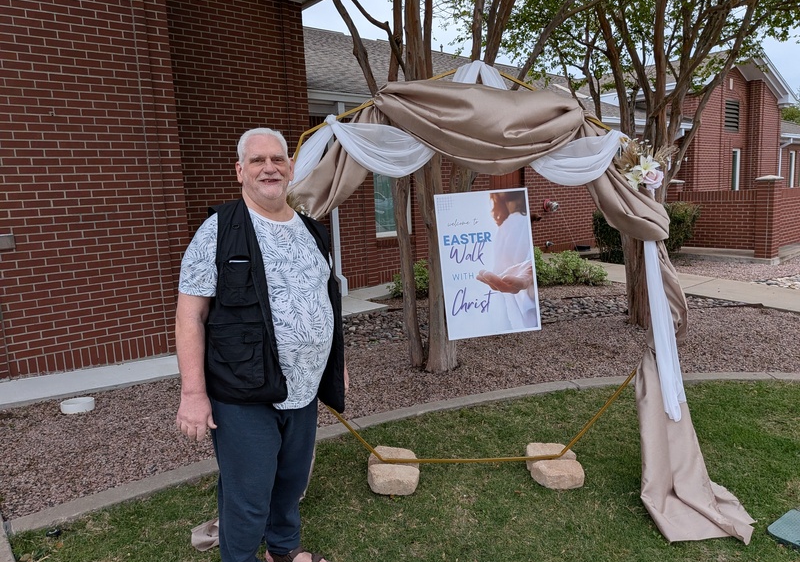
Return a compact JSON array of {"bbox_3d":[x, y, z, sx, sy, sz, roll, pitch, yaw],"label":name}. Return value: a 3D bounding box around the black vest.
[{"bbox_3d":[-0.460,0.075,2.030,0.520,0.750,0.410,-10,11,-42],"label":"black vest"}]

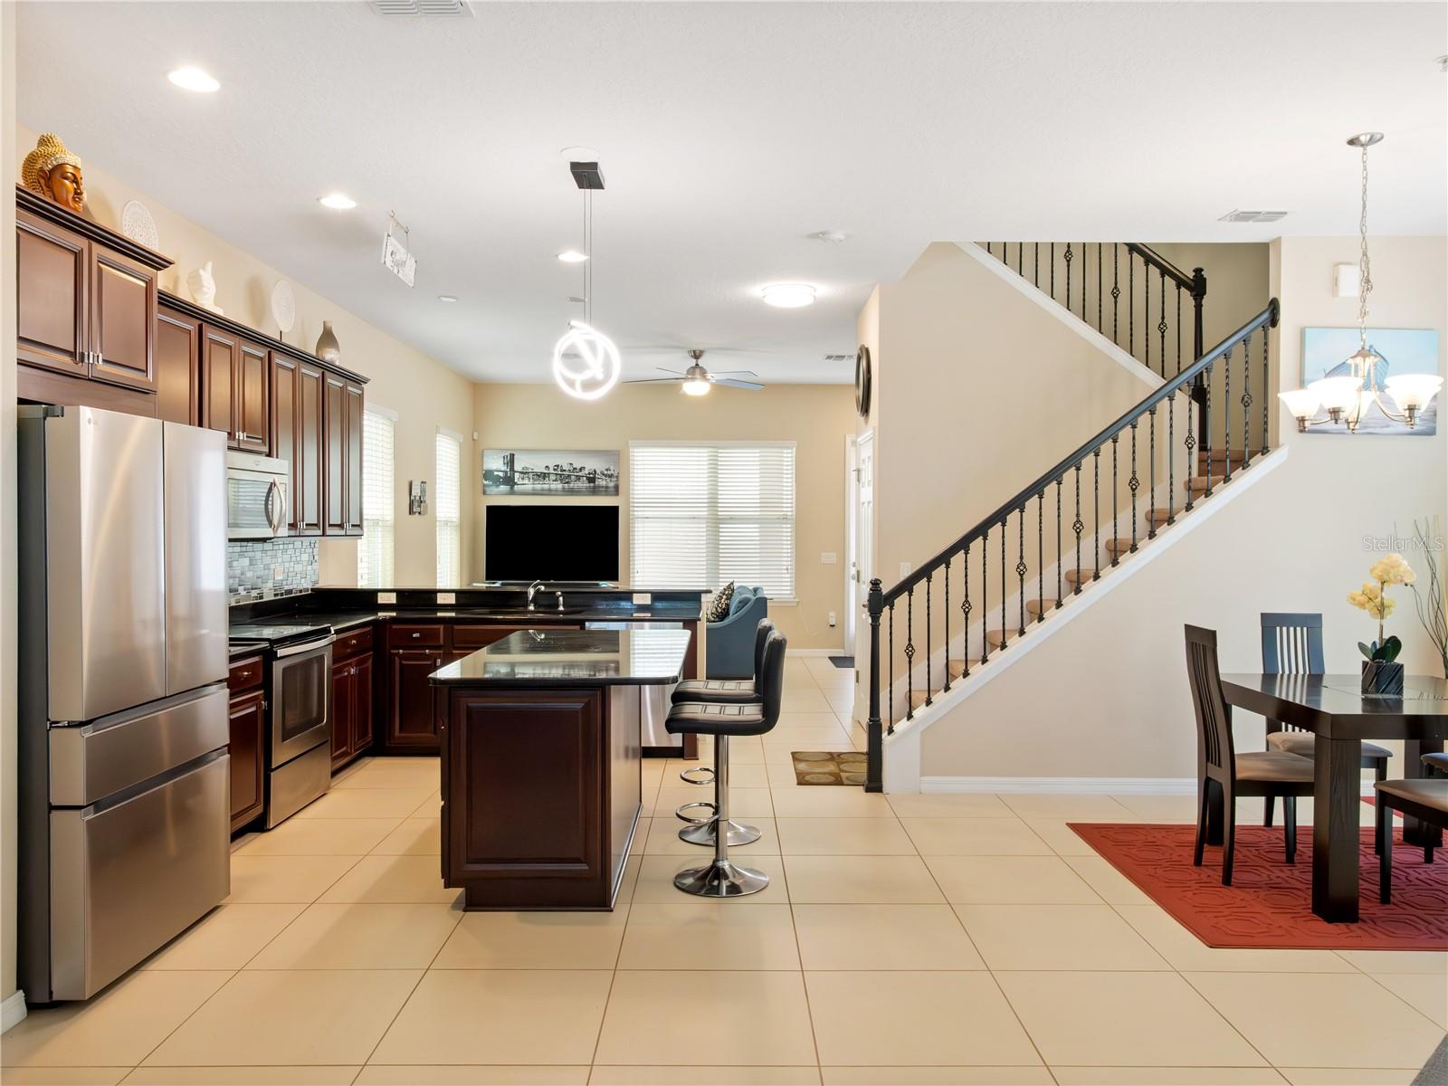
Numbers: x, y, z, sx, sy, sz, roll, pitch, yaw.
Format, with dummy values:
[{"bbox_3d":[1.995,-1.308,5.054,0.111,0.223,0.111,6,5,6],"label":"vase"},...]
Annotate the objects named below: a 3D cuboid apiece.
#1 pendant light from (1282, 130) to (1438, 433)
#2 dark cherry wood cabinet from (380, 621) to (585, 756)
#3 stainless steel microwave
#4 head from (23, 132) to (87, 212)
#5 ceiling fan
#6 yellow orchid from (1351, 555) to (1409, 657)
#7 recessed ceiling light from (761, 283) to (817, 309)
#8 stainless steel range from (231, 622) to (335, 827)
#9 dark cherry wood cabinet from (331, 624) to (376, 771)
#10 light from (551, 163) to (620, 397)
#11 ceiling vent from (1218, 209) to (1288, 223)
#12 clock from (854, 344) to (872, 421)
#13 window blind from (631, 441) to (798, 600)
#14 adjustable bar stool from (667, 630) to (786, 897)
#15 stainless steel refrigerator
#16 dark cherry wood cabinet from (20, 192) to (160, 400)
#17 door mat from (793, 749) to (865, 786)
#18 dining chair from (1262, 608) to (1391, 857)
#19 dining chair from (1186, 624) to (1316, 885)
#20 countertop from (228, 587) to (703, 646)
[{"bbox_3d":[2.530,-1.024,3.967,0.578,1.171,0.578,0,1,0],"label":"pendant light"},{"bbox_3d":[-1.501,0.876,6.487,1.257,0.847,0.608,0,1,0],"label":"dark cherry wood cabinet"},{"bbox_3d":[-2.505,-0.224,4.945,0.406,0.416,0.730,0,1,0],"label":"stainless steel microwave"},{"bbox_3d":[-2.180,-1.164,3.264,0.183,0.319,0.167,0,1,6],"label":"head"},{"bbox_3d":[-0.248,-1.536,9.079,1.300,0.405,1.300,0,1,0],"label":"ceiling fan"},{"bbox_3d":[2.745,0.266,4.194,0.224,0.424,0.180,0,1,0],"label":"yellow orchid"},{"bbox_3d":[0.444,-1.660,6.747,0.380,0.090,0.380,0,1,0],"label":"recessed ceiling light"},{"bbox_3d":[-2.504,0.930,5.261,0.675,0.915,0.745,0,1,0],"label":"stainless steel range"},{"bbox_3d":[-2.403,0.875,5.716,0.598,0.816,0.669,0,1,0],"label":"dark cherry wood cabinet"},{"bbox_3d":[-0.616,-1.162,4.519,0.300,1.025,0.270,0,1,0],"label":"light"},{"bbox_3d":[2.657,-1.622,4.990,0.284,0.025,0.203,0,1,0],"label":"ceiling vent"},{"bbox_3d":[0.988,-1.139,7.130,0.047,0.520,0.530,0,1,0],"label":"clock"},{"bbox_3d":[-0.122,-0.271,11.009,1.835,1.693,0.071,0,1,0],"label":"window blind"},{"bbox_3d":[0.011,0.883,4.183,0.475,1.045,0.410,0,1,0],"label":"adjustable bar stool"},{"bbox_3d":[-2.292,0.489,3.401,0.781,1.795,0.892,0,1,0],"label":"stainless steel refrigerator"},{"bbox_3d":[-2.423,-0.787,3.342,0.608,0.477,0.811,0,1,0],"label":"dark cherry wood cabinet"},{"bbox_3d":[0.681,1.374,6.180,0.515,0.010,0.840,0,1,0],"label":"door mat"},{"bbox_3d":[2.728,0.852,4.620,0.421,1.004,0.548,0,1,8],"label":"dining chair"},{"bbox_3d":[2.251,0.861,4.164,0.548,1.004,0.421,0,1,0],"label":"dining chair"},{"bbox_3d":[-1.476,0.415,5.667,2.730,0.185,2.920,0,1,0],"label":"countertop"}]

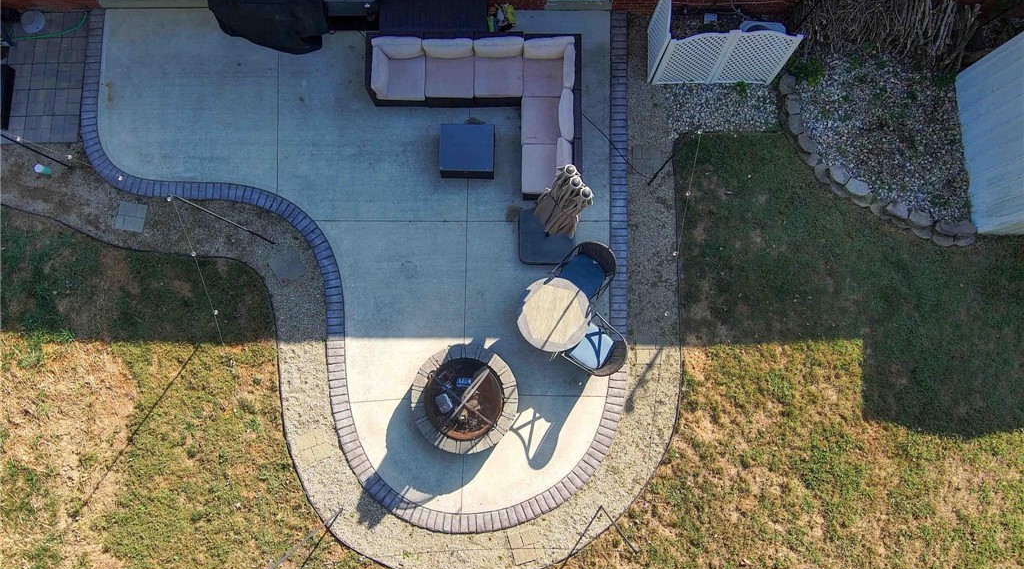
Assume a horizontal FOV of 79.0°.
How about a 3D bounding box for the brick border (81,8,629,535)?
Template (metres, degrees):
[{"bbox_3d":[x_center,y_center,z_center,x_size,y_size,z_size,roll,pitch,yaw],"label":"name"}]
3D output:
[{"bbox_3d":[-2.243,-0.376,8.539,7.720,0.100,7.240,1,82,0],"label":"brick border"}]

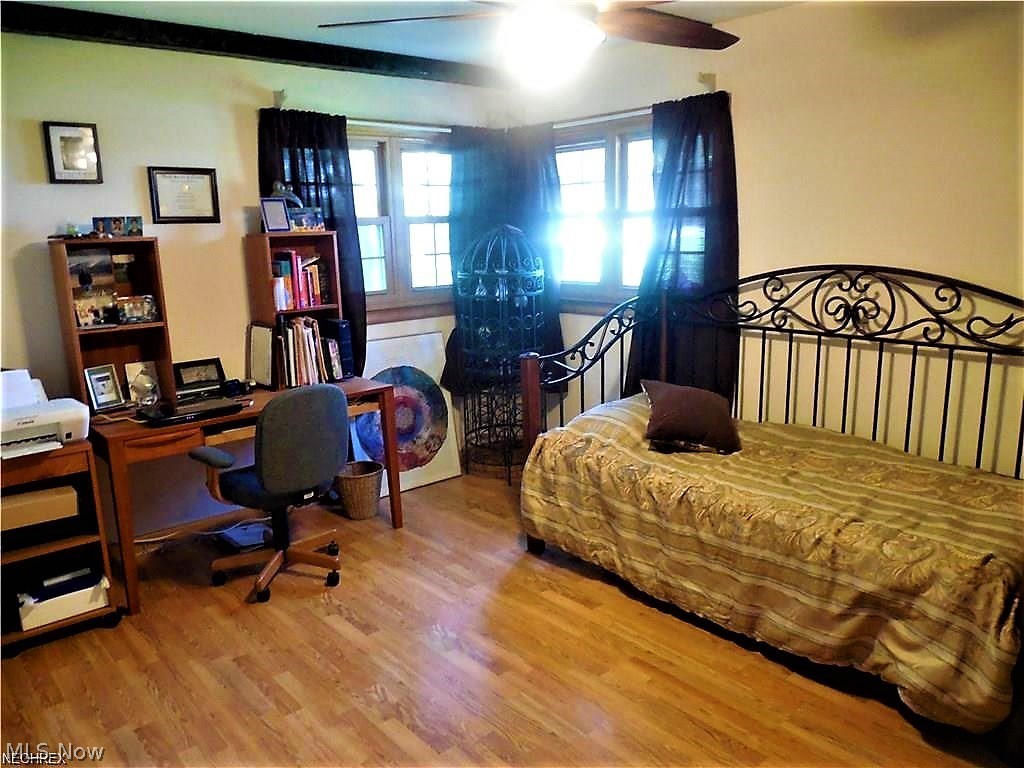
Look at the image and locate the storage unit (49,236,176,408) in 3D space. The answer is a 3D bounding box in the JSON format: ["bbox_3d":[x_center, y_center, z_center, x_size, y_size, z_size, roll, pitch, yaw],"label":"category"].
[{"bbox_3d":[-1.768,-0.257,3.276,0.357,0.763,0.327,-11,16,-38],"label":"storage unit"}]

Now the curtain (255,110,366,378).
[{"bbox_3d":[-1.039,-0.645,3.954,0.532,1.532,0.114,-11,16,-38],"label":"curtain"}]

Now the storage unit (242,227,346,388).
[{"bbox_3d":[-1.111,-0.395,3.846,0.372,0.757,0.289,-11,16,-38],"label":"storage unit"}]

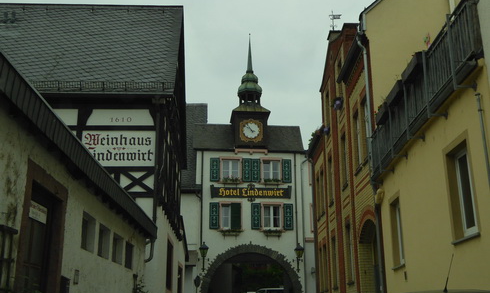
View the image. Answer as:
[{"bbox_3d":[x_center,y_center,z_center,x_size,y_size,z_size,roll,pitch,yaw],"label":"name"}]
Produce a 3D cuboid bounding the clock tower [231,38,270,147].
[{"bbox_3d":[0.331,-3.295,34.066,2.200,7.650,2.150,1,-16,-5],"label":"clock tower"}]

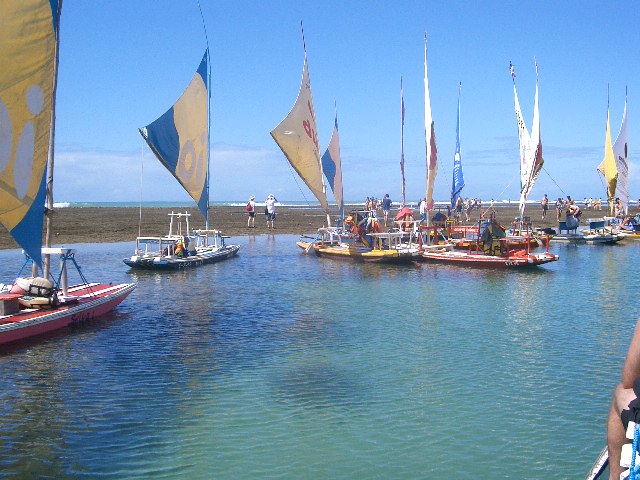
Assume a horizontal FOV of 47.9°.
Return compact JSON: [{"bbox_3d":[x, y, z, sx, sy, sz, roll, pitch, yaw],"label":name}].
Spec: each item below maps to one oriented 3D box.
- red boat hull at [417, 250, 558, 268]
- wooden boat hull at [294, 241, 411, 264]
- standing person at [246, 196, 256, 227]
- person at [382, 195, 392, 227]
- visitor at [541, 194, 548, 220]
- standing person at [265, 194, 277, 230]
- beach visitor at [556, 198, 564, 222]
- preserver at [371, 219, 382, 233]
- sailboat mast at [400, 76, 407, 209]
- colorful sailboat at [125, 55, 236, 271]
[{"bbox_3d":[3.851,0.348,18.046,1.250,0.400,4.200,-2,4,-37],"label":"red boat hull"},{"bbox_3d":[0.781,0.266,19.543,1.250,0.420,4.400,-3,4,-38],"label":"wooden boat hull"},{"bbox_3d":[-3.565,-1.449,37.524,0.500,1.660,0.450,2,4,37],"label":"standing person"},{"bbox_3d":[3.529,-1.524,37.699,0.520,1.720,0.420,-2,4,-30],"label":"person"},{"bbox_3d":[16.070,-2.388,51.550,0.500,1.730,0.360,1,3,25],"label":"visitor"},{"bbox_3d":[-2.540,-1.450,37.001,0.600,1.760,0.450,1,3,15],"label":"standing person"},{"bbox_3d":[16.136,-2.013,48.382,0.380,1.570,0.450,-2,4,-32],"label":"beach visitor"},{"bbox_3d":[1.520,-0.383,19.300,0.320,0.400,0.220,0,3,6],"label":"preserver"},{"bbox_3d":[2.904,-3.103,25.000,0.200,5.130,0.200,-1,0,18],"label":"sailboat mast"},{"bbox_3d":[-3.027,-2.203,17.807,1.500,5.600,4.700,1,3,19],"label":"colorful sailboat"}]

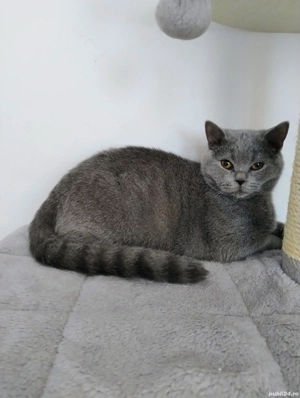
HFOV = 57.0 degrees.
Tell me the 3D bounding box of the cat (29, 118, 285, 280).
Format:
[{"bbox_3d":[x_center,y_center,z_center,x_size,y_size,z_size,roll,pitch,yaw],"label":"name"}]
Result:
[{"bbox_3d":[0.032,-0.014,0.431,0.415,0.210,0.195,-1,18,-4],"label":"cat"}]

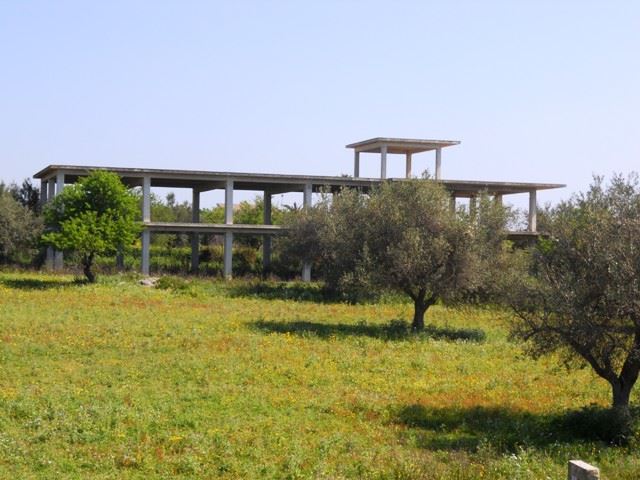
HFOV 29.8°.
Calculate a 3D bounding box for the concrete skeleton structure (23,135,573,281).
[{"bbox_3d":[-1.393,-1.898,80.591,33.938,9.332,10.647,1,-1,-19],"label":"concrete skeleton structure"}]

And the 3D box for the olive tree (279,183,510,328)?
[{"bbox_3d":[2.132,0.404,33.500,6.244,4.237,5.800,1,-1,0],"label":"olive tree"}]

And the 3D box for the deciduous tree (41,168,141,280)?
[{"bbox_3d":[-11.978,-0.708,63.000,5.137,5.871,5.000,1,-1,0],"label":"deciduous tree"}]

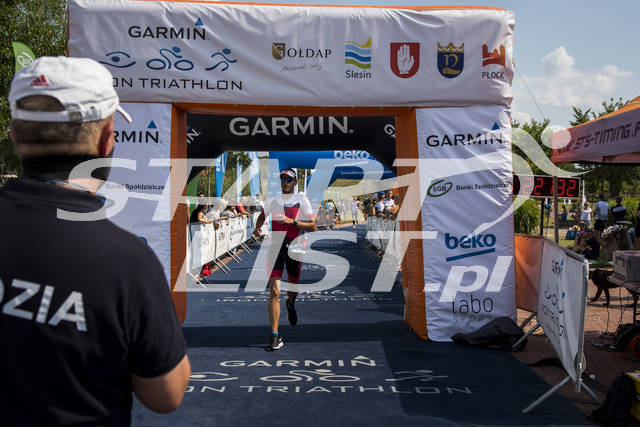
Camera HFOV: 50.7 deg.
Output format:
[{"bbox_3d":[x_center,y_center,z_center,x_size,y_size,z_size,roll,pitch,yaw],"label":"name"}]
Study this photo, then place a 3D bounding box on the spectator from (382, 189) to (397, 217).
[{"bbox_3d":[1.700,0.316,16.584,0.520,1.780,0.450,0,1,9],"label":"spectator"}]

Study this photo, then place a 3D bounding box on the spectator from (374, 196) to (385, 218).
[{"bbox_3d":[1.585,0.311,17.985,0.420,1.740,0.500,0,1,-6],"label":"spectator"}]

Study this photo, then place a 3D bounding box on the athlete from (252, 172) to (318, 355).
[{"bbox_3d":[-0.365,0.466,6.964,0.650,1.820,0.800,0,1,-3],"label":"athlete"}]

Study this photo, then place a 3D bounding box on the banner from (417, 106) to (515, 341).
[{"bbox_3d":[1.600,0.108,7.308,0.990,2.480,0.060,0,1,-4],"label":"banner"}]

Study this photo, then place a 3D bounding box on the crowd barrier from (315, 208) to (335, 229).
[{"bbox_3d":[0.220,0.311,35.990,0.550,1.100,2.400,0,1,23],"label":"crowd barrier"}]

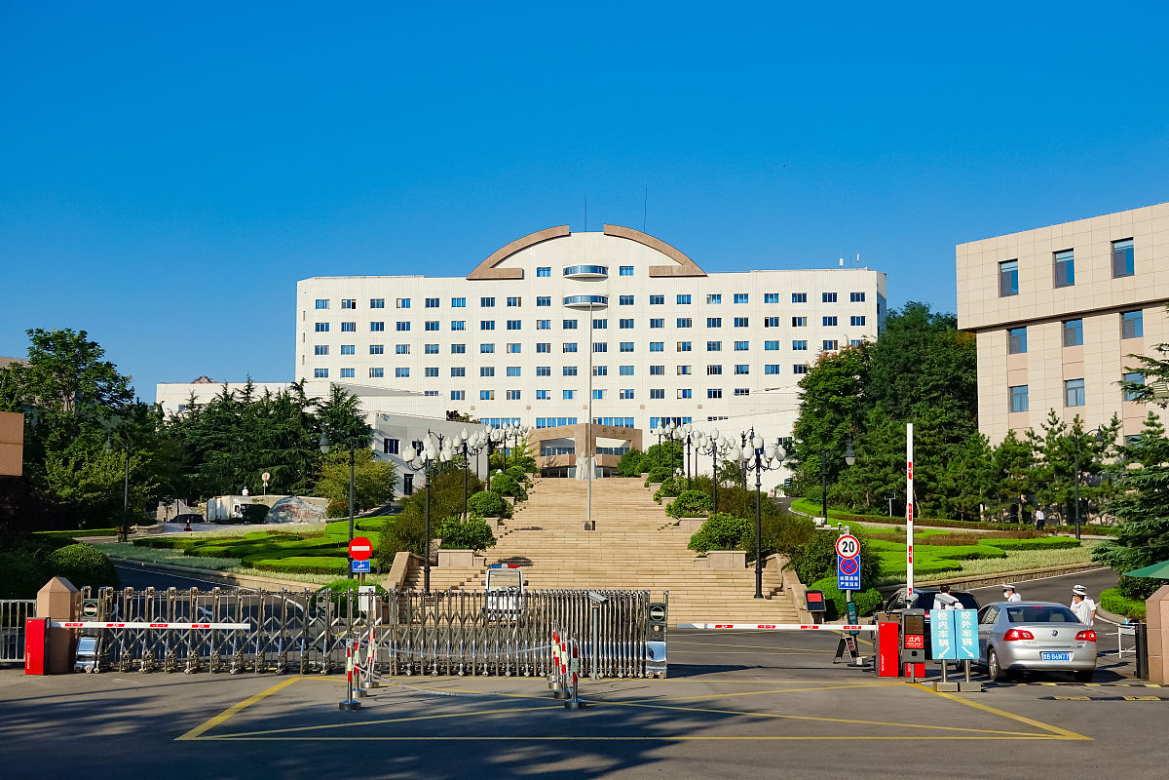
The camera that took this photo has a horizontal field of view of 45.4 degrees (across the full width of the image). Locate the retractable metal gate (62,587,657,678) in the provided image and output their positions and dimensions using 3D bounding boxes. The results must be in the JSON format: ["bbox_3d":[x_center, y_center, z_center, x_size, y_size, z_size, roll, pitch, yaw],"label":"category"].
[{"bbox_3d":[-4.148,4.625,26.600,11.300,1.630,0.600,0,-7,2],"label":"retractable metal gate"}]

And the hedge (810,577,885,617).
[{"bbox_3d":[9.202,7.344,49.300,2.700,1.600,1.900,0,-7,0],"label":"hedge"}]

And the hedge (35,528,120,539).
[{"bbox_3d":[-30.929,8.748,85.000,5.400,0.500,1.000,0,-7,0],"label":"hedge"}]

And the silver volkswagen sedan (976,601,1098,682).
[{"bbox_3d":[8.319,4.713,26.634,1.770,1.460,4.540,0,-7,2],"label":"silver volkswagen sedan"}]

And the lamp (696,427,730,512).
[{"bbox_3d":[6.218,4.784,66.840,1.900,5.920,1.900,0,-7,0],"label":"lamp"}]

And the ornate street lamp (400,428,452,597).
[{"bbox_3d":[-5.775,4.588,51.500,1.920,5.927,1.920,0,-7,0],"label":"ornate street lamp"}]

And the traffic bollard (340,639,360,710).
[{"bbox_3d":[-3.490,4.233,20.857,0.320,1.000,0.320,0,-7,0],"label":"traffic bollard"}]

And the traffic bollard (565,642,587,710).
[{"bbox_3d":[-0.131,4.231,20.857,0.320,1.000,0.320,0,-7,0],"label":"traffic bollard"}]

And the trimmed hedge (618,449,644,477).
[{"bbox_3d":[4.602,7.164,136.000,2.700,2.800,2.600,0,-7,0],"label":"trimmed hedge"}]

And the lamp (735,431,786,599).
[{"bbox_3d":[6.238,4.502,50.341,1.900,5.930,1.900,0,-7,0],"label":"lamp"}]

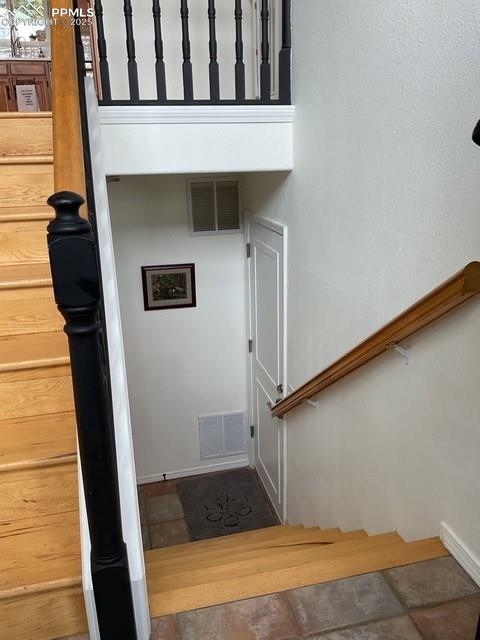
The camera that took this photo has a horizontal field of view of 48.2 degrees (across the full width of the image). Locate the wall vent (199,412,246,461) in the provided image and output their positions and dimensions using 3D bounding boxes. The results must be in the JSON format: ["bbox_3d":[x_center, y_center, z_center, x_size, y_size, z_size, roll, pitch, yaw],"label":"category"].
[{"bbox_3d":[-0.131,0.954,4.405,0.399,0.405,0.020,-5,18,-12],"label":"wall vent"}]

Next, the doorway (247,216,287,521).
[{"bbox_3d":[0.212,0.361,3.761,0.045,2.011,0.842,-5,18,-12],"label":"doorway"}]

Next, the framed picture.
[{"bbox_3d":[-0.514,-0.236,3.940,0.387,0.332,0.022,-5,18,-12],"label":"framed picture"}]

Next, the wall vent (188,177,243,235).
[{"bbox_3d":[-0.174,-0.815,3.847,0.383,0.414,0.020,-5,18,-12],"label":"wall vent"}]

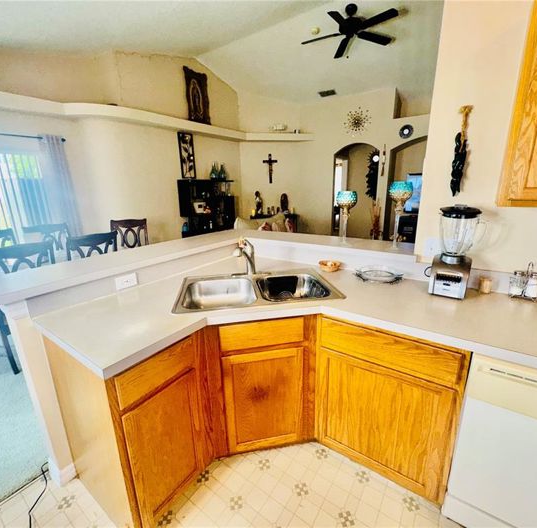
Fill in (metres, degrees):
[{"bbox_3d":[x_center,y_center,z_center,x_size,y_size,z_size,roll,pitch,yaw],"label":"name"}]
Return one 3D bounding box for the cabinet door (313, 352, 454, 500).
[{"bbox_3d":[0.485,0.705,1.296,0.560,0.560,0.025,9,18,34],"label":"cabinet door"}]

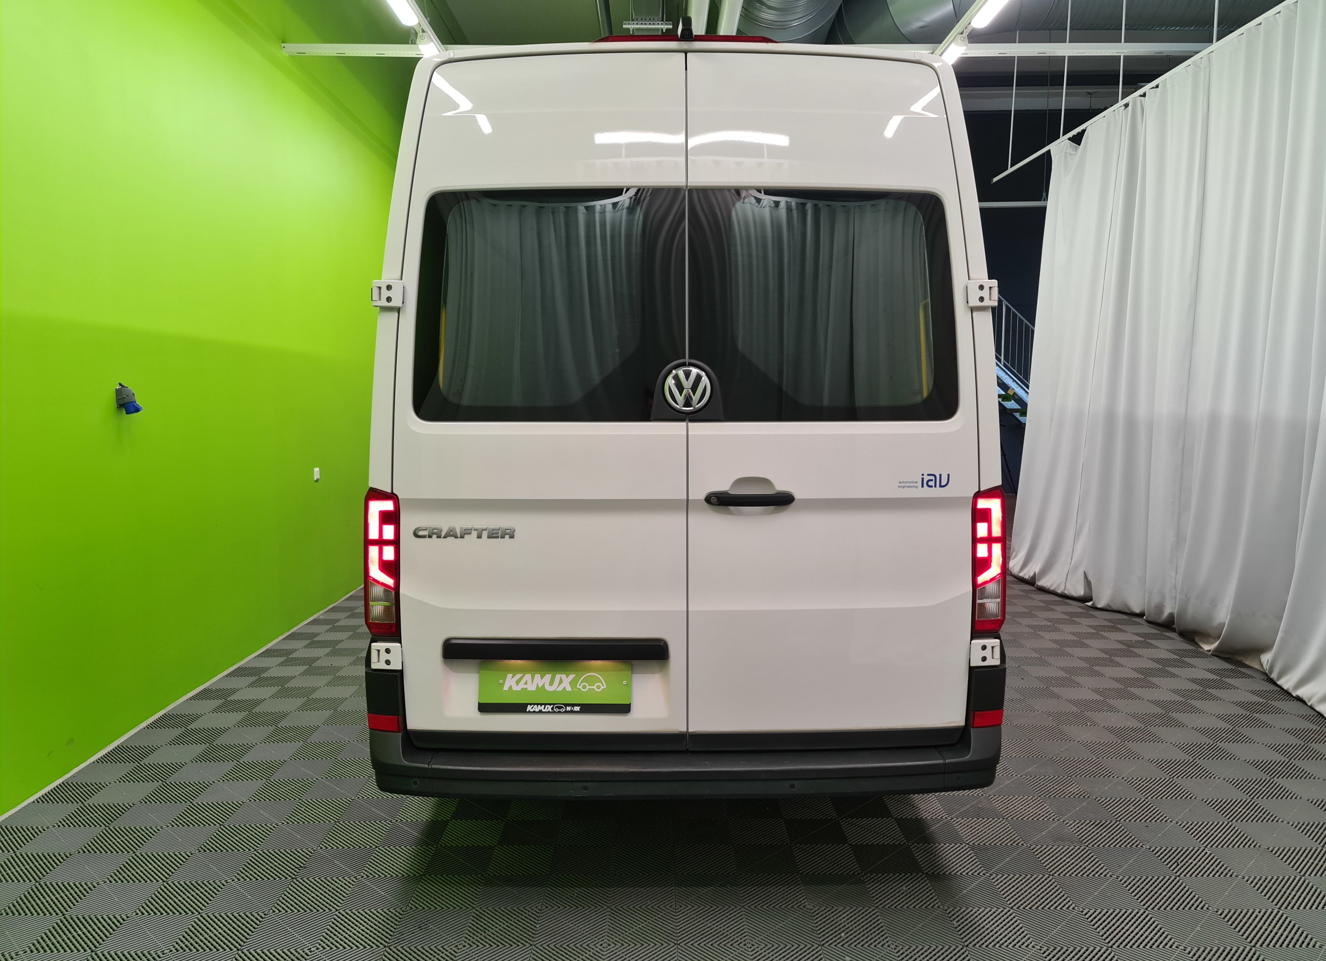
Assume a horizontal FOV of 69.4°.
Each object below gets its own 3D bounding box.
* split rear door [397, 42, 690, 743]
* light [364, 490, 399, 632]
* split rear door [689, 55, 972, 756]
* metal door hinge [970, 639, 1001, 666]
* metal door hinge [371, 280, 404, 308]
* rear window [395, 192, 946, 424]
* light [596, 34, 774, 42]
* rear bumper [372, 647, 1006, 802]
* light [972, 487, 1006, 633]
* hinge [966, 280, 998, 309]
[{"bbox_3d":[-0.355,-0.220,2.781,0.849,1.992,0.180,0,5,0],"label":"split rear door"},{"bbox_3d":[-0.835,0.244,2.864,0.117,0.439,0.150,0,5,0],"label":"light"},{"bbox_3d":[0.493,-0.220,2.781,0.849,1.992,0.180,0,5,0],"label":"split rear door"},{"bbox_3d":[0.939,0.508,2.822,0.092,0.082,0.075,0,5,0],"label":"metal door hinge"},{"bbox_3d":[-0.791,-0.530,2.749,0.093,0.083,0.075,0,5,0],"label":"metal door hinge"},{"bbox_3d":[0.064,-0.498,2.734,1.548,0.665,0.100,0,5,0],"label":"rear window"},{"bbox_3d":[0.070,-1.294,2.835,0.550,0.045,0.100,0,5,0],"label":"light"},{"bbox_3d":[0.065,0.697,2.855,1.910,0.397,0.340,0,5,0],"label":"rear bumper"},{"bbox_3d":[0.965,0.244,2.864,0.117,0.439,0.150,0,5,0],"label":"light"},{"bbox_3d":[0.919,-0.530,2.749,0.093,0.083,0.075,0,5,0],"label":"hinge"}]

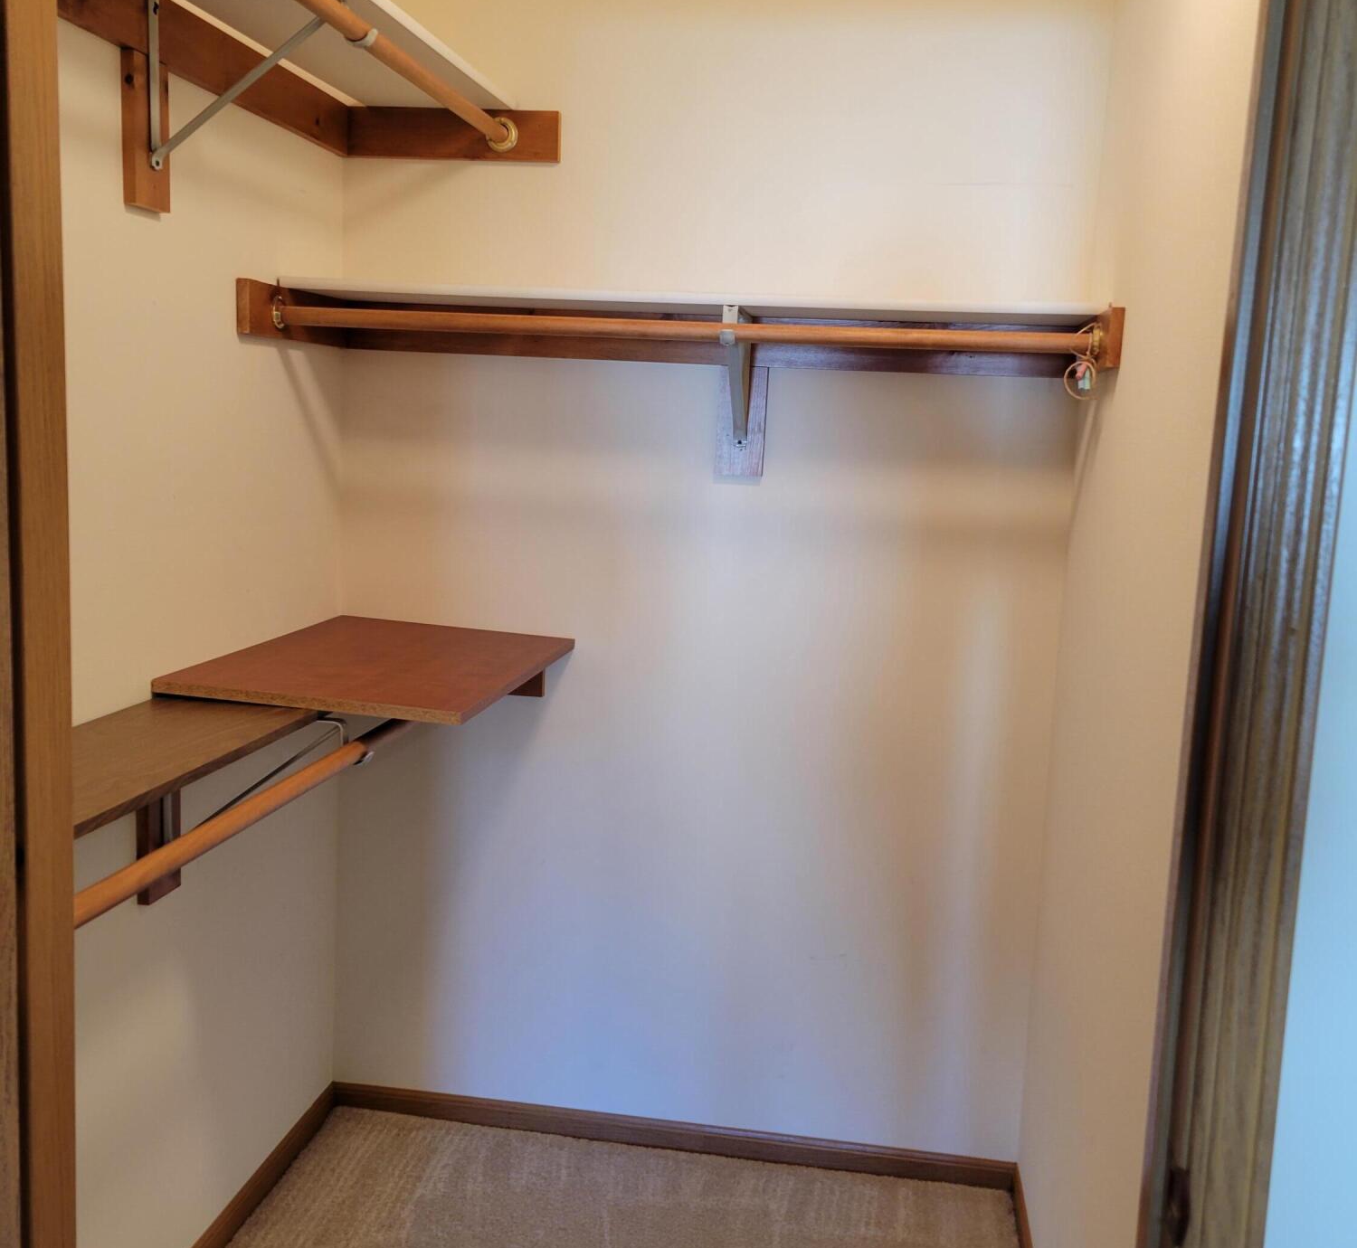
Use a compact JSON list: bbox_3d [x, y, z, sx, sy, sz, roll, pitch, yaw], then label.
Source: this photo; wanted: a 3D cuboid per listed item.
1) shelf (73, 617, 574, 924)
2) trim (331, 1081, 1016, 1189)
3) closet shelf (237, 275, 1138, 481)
[{"bbox_3d":[-0.561,0.277,1.908,0.495,0.333,1.596,4,8,8],"label":"shelf"},{"bbox_3d":[-0.032,1.029,2.737,1.396,0.053,0.014,4,8,8],"label":"trim"},{"bbox_3d":[0.003,-0.409,2.334,1.396,0.307,0.404,4,8,8],"label":"closet shelf"}]

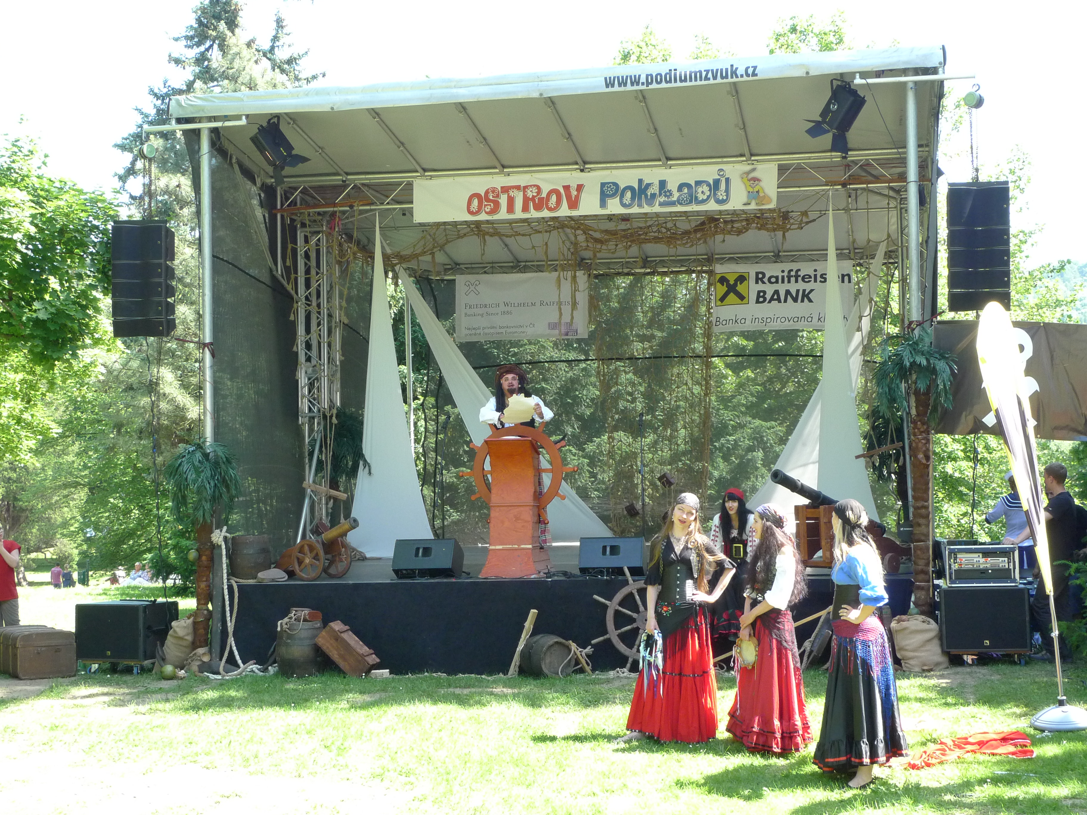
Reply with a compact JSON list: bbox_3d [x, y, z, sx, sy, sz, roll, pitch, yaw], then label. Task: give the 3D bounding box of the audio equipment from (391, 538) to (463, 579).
[{"bbox_3d":[-1.071,1.415,15.200,0.570,0.360,0.450,-1,-2,11],"label":"audio equipment"}]

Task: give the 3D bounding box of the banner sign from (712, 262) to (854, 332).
[{"bbox_3d":[2.608,-1.200,17.750,1.500,0.740,0.020,-1,-1,11],"label":"banner sign"}]

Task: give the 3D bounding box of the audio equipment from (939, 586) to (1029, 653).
[{"bbox_3d":[3.869,1.833,14.373,0.735,0.540,0.700,-1,-2,11],"label":"audio equipment"}]

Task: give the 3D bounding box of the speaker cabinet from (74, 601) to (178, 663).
[{"bbox_3d":[-4.105,2.195,16.119,0.735,0.540,0.700,-1,-2,14],"label":"speaker cabinet"}]

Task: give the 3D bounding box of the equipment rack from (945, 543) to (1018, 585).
[{"bbox_3d":[3.847,1.382,14.375,0.600,0.345,0.500,-1,-2,11],"label":"equipment rack"}]

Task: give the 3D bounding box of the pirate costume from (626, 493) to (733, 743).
[{"bbox_3d":[0.900,1.391,10.850,0.680,1.640,0.500,-1,-1,-2],"label":"pirate costume"}]

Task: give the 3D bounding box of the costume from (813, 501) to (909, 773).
[{"bbox_3d":[1.831,1.366,9.500,0.550,1.650,0.520,-1,-1,12],"label":"costume"}]

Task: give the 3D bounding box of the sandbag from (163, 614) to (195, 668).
[{"bbox_3d":[-3.567,2.294,15.950,0.340,0.530,0.330,-1,-2,11],"label":"sandbag"}]

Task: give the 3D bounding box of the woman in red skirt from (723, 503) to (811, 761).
[{"bbox_3d":[1.422,1.387,10.300,0.500,1.570,0.470,1,-3,-30],"label":"woman in red skirt"}]

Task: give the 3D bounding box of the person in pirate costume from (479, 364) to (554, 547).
[{"bbox_3d":[-0.262,0.517,15.713,0.700,1.880,0.480,-1,-2,6],"label":"person in pirate costume"}]

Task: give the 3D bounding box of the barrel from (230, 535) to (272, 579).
[{"bbox_3d":[-2.851,1.460,15.900,0.405,0.420,0.405,-1,-2,11],"label":"barrel"}]

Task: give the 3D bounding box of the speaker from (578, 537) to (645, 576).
[{"bbox_3d":[0.625,1.339,14.750,0.580,0.350,0.470,-1,-1,11],"label":"speaker"}]

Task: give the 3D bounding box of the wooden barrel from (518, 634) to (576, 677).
[{"bbox_3d":[0.037,2.142,14.080,0.370,0.480,0.370,0,-1,-25],"label":"wooden barrel"}]

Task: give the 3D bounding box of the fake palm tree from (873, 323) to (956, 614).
[{"bbox_3d":[3.231,0.739,14.200,0.740,2.900,0.720,-1,-2,11],"label":"fake palm tree"}]

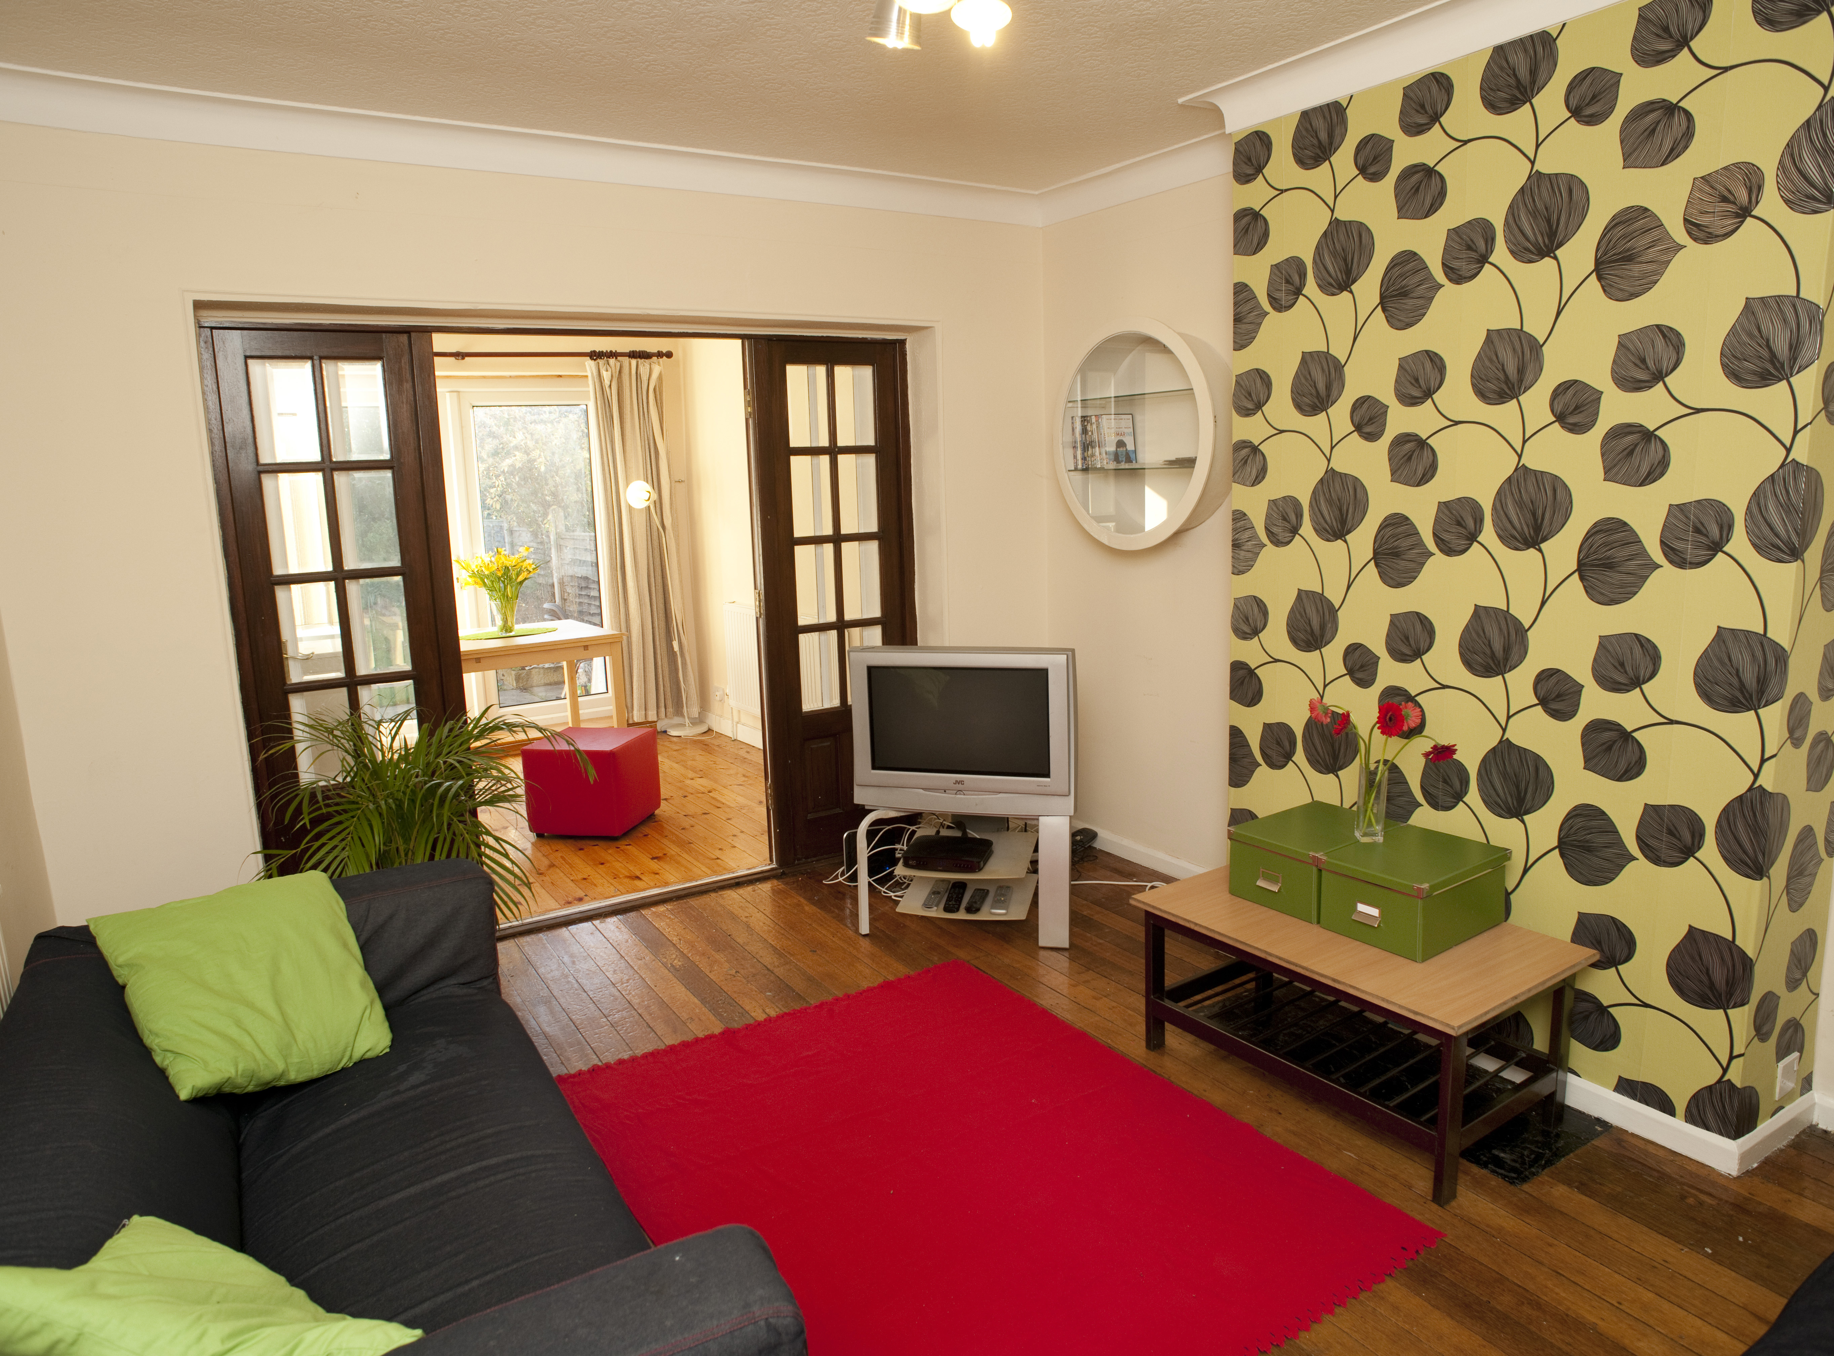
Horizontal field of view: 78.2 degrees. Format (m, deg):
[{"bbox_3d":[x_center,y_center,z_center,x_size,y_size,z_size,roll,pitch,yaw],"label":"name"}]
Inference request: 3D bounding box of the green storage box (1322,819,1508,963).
[{"bbox_3d":[1.187,0.504,2.703,0.366,0.178,0.268,-9,13,-34],"label":"green storage box"}]

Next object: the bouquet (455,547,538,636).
[{"bbox_3d":[-2.217,-0.462,5.952,0.380,0.460,0.360,-9,12,-31],"label":"bouquet"}]

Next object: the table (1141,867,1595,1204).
[{"bbox_3d":[1.039,0.786,2.746,0.545,0.405,0.890,-9,12,-31],"label":"table"}]

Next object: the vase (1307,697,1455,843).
[{"bbox_3d":[1.139,0.218,2.780,0.356,0.360,0.250,-2,10,0],"label":"vase"}]

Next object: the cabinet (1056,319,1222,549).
[{"bbox_3d":[0.803,-0.832,3.890,0.205,0.775,0.775,-8,12,-31],"label":"cabinet"}]

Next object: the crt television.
[{"bbox_3d":[0.196,0.126,3.813,0.730,0.524,0.490,0,11,15],"label":"crt television"}]

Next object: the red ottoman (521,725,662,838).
[{"bbox_3d":[-1.429,0.469,5.011,0.420,0.406,0.415,0,11,12],"label":"red ottoman"}]

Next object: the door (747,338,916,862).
[{"bbox_3d":[-0.302,-0.296,4.485,0.689,2.000,0.080,-9,12,-31],"label":"door"}]

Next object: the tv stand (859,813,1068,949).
[{"bbox_3d":[0.204,0.606,3.842,0.690,0.430,0.460,0,11,15],"label":"tv stand"}]

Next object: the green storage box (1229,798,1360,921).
[{"bbox_3d":[1.033,0.469,2.920,0.366,0.178,0.268,-9,13,-34],"label":"green storage box"}]

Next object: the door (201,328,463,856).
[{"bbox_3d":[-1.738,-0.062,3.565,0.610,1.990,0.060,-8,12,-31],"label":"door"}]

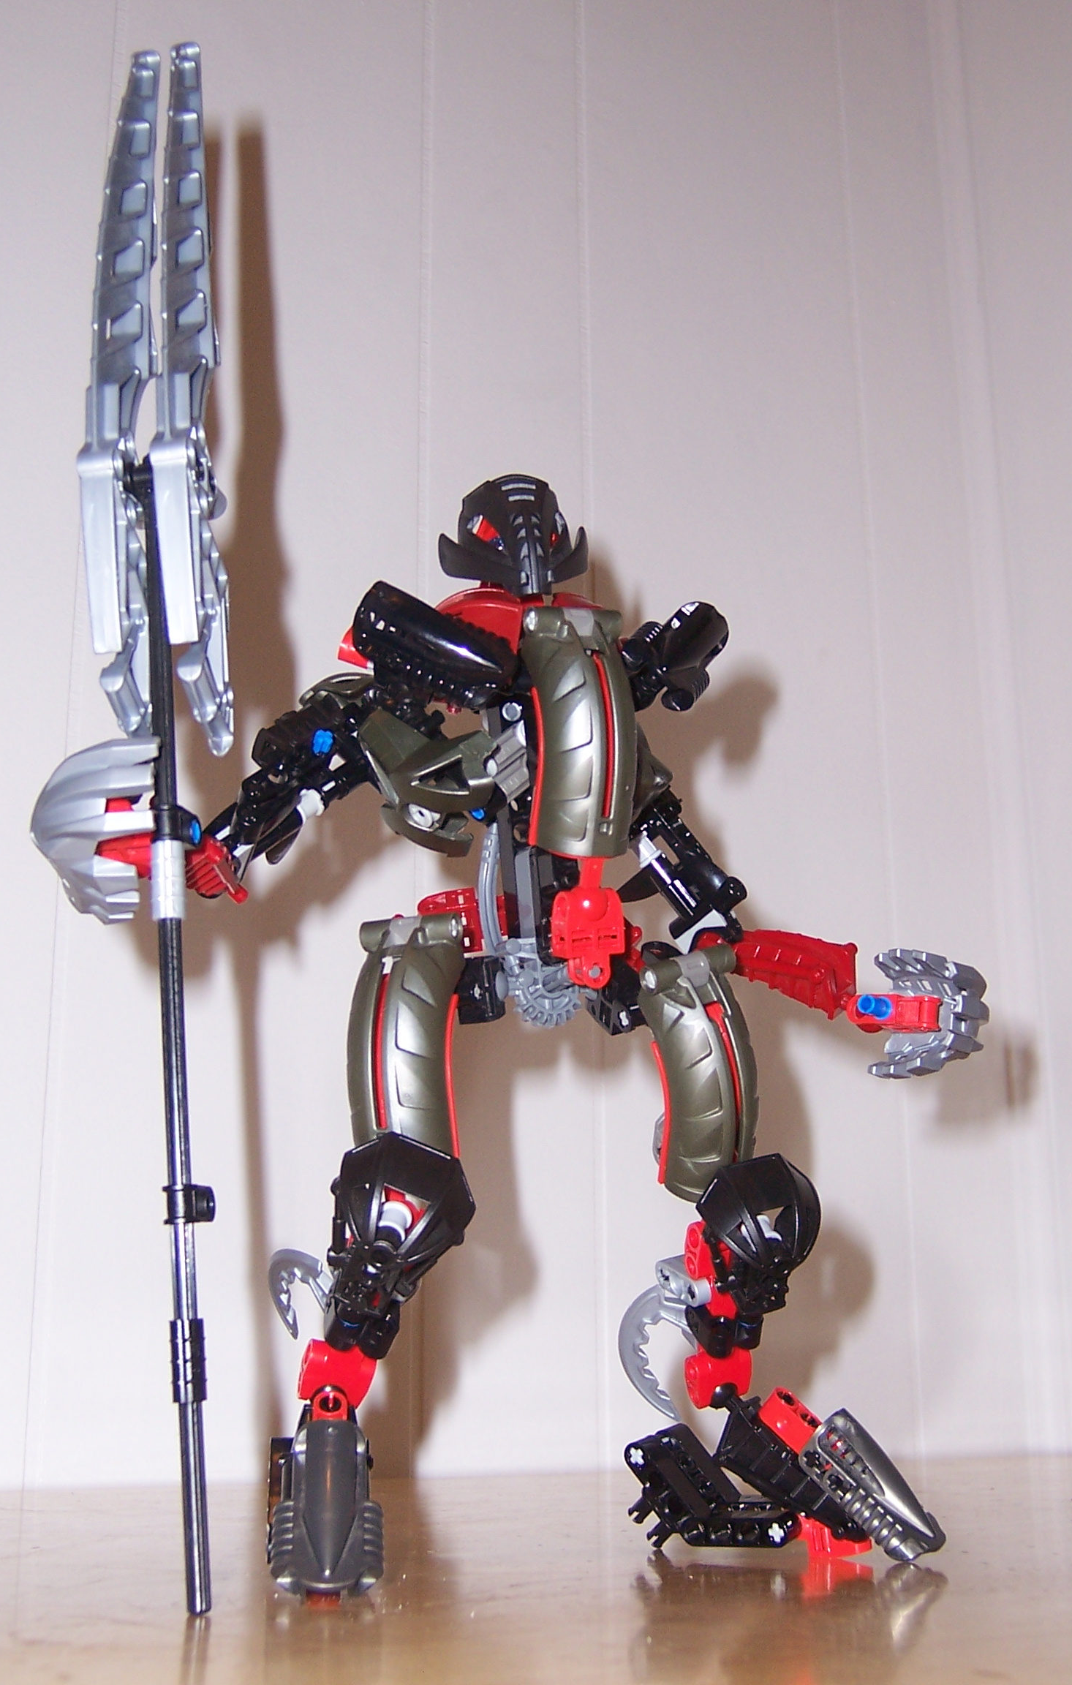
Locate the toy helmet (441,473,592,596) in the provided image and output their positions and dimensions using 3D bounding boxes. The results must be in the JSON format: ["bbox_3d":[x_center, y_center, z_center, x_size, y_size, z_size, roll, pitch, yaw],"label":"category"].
[{"bbox_3d":[-0.006,-0.078,0.493,0.036,0.032,0.028,4,-5,-14],"label":"toy helmet"}]

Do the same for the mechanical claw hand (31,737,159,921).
[{"bbox_3d":[-0.100,-0.003,0.441,0.027,0.041,0.028,-3,-15,11],"label":"mechanical claw hand"}]

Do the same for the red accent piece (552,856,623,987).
[{"bbox_3d":[0.012,0.019,0.469,0.018,0.033,0.018,0,-15,0],"label":"red accent piece"}]

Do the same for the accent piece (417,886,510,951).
[{"bbox_3d":[-0.018,0.019,0.486,0.023,0.017,0.017,0,-15,0],"label":"accent piece"}]

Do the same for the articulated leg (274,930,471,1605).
[{"bbox_3d":[-0.040,0.097,0.473,0.049,0.154,0.080,1,-15,-5],"label":"articulated leg"}]

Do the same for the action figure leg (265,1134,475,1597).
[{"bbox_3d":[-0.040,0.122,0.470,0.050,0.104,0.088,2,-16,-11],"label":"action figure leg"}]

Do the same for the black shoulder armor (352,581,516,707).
[{"bbox_3d":[-0.025,-0.050,0.491,0.040,0.022,0.023,26,-13,7],"label":"black shoulder armor"}]

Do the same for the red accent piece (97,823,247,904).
[{"bbox_3d":[-0.083,0.005,0.444,0.034,0.019,0.019,0,-15,0],"label":"red accent piece"}]

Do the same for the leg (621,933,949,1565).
[{"bbox_3d":[0.053,0.105,0.492,0.080,0.147,0.077,-7,-16,23],"label":"leg"}]

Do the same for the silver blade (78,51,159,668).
[{"bbox_3d":[-0.099,-0.114,0.464,0.017,0.167,0.024,-5,-15,-1],"label":"silver blade"}]

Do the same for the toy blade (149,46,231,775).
[{"bbox_3d":[-0.082,-0.108,0.462,0.017,0.184,0.024,-5,-15,-1],"label":"toy blade"}]

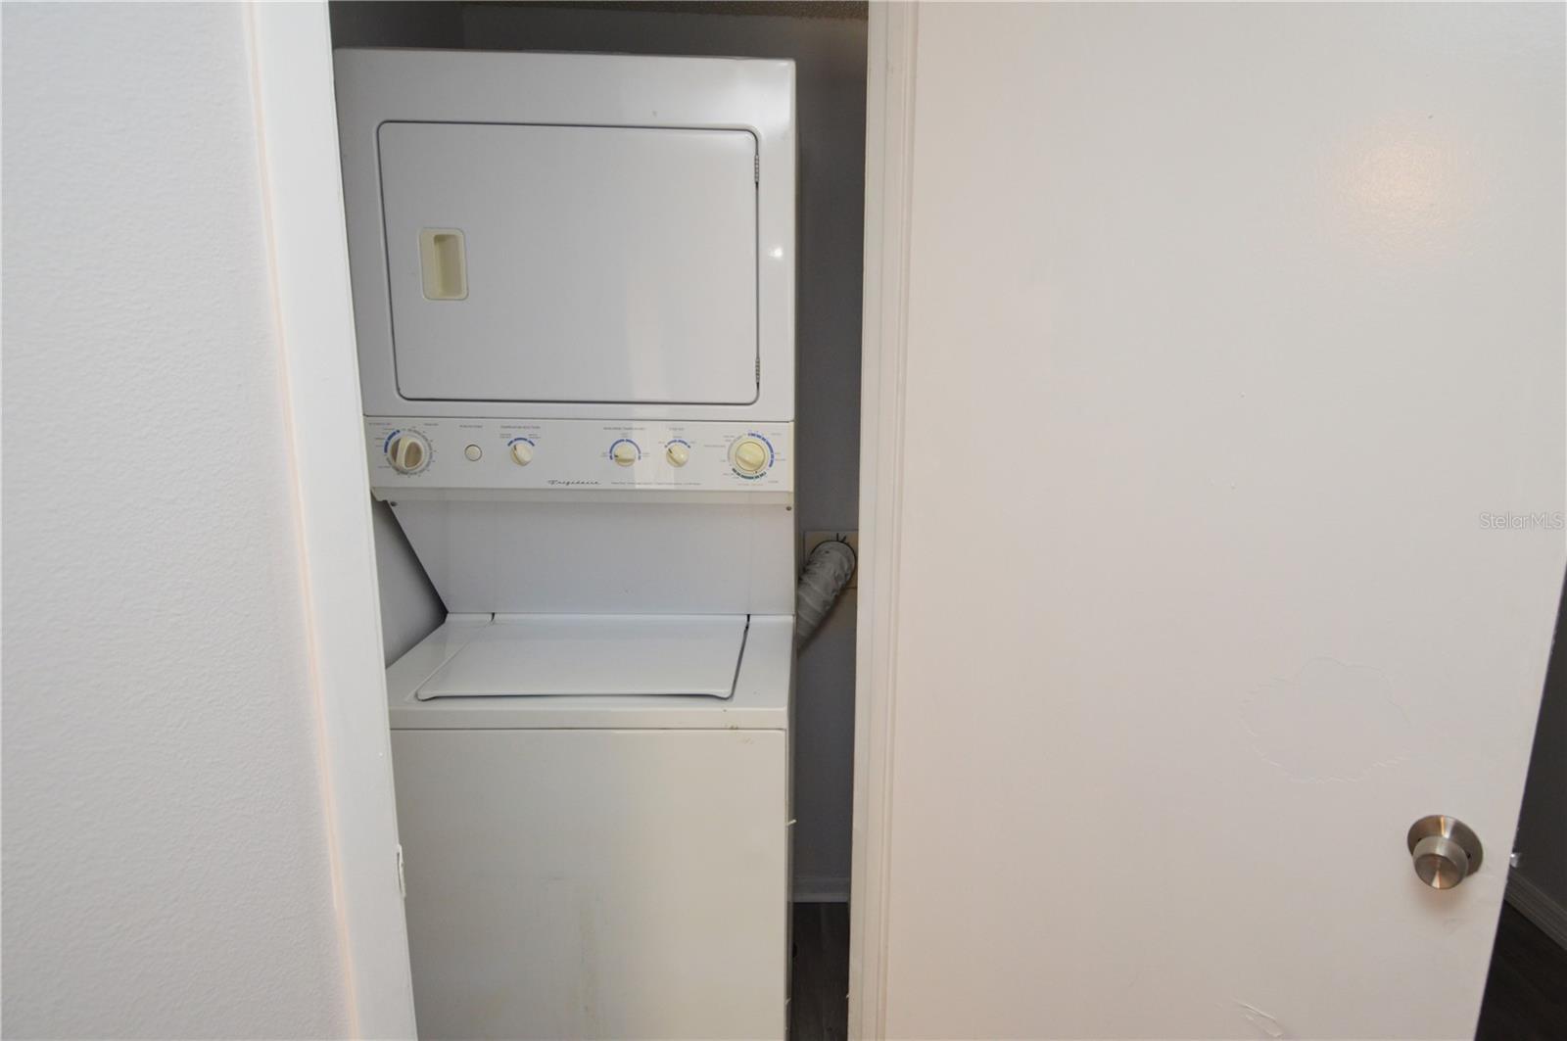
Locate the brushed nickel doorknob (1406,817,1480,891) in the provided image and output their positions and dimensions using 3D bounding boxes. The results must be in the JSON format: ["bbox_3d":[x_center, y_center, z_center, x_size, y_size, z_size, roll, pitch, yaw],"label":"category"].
[{"bbox_3d":[0.720,0.369,0.856,0.067,0.067,0.062,11,15,43],"label":"brushed nickel doorknob"}]

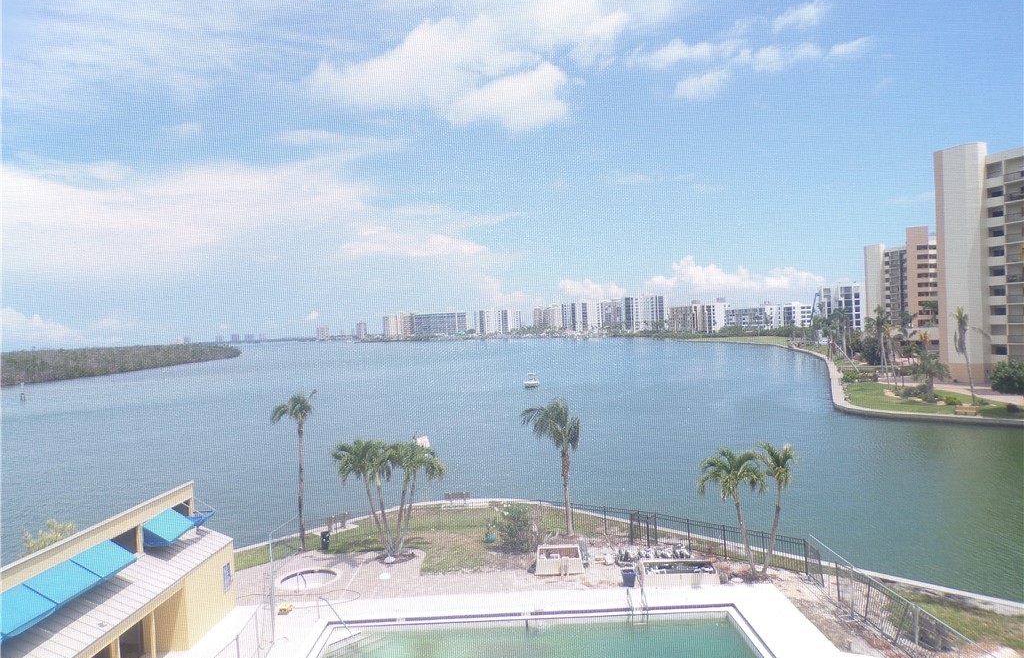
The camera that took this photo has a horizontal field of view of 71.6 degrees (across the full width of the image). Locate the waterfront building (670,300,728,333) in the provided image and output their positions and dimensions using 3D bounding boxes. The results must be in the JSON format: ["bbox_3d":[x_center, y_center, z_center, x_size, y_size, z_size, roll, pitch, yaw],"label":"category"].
[{"bbox_3d":[153.517,-8.913,585.006,45.000,28.000,18.000,-2,0,45],"label":"waterfront building"}]

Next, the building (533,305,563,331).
[{"bbox_3d":[44.421,-8.233,870.012,34.000,36.000,22.000,-2,0,30],"label":"building"}]

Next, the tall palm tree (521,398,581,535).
[{"bbox_3d":[1.887,6.784,34.890,2.700,6.800,2.600,-2,0,0],"label":"tall palm tree"}]

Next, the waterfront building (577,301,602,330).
[{"bbox_3d":[82.118,-9.626,755.011,30.000,35.500,22.000,-2,0,30],"label":"waterfront building"}]

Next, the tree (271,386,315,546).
[{"bbox_3d":[-10.565,6.868,34.190,2.000,7.600,2.000,-2,0,0],"label":"tree"}]

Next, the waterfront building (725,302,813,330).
[{"bbox_3d":[166.181,-5.841,460.000,50.000,20.500,22.000,-2,0,45],"label":"waterfront building"}]

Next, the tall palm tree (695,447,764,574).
[{"bbox_3d":[8.838,7.354,28.589,2.600,5.100,2.500,-2,0,0],"label":"tall palm tree"}]

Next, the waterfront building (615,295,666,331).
[{"bbox_3d":[117.340,-11.415,645.012,38.000,36.000,24.000,-2,0,23],"label":"waterfront building"}]

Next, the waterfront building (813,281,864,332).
[{"bbox_3d":[148.191,-8.364,312.005,18.000,26.500,30.000,-2,0,-22],"label":"waterfront building"}]

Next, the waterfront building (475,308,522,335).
[{"bbox_3d":[-17.531,-6.265,905.012,50.000,37.000,24.000,-2,0,23],"label":"waterfront building"}]

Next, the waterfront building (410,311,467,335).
[{"bbox_3d":[-99.498,-2.448,985.012,74.000,36.000,20.000,-2,0,14],"label":"waterfront building"}]

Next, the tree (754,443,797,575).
[{"bbox_3d":[10.608,7.235,28.589,1.700,5.200,1.800,-2,0,0],"label":"tree"}]

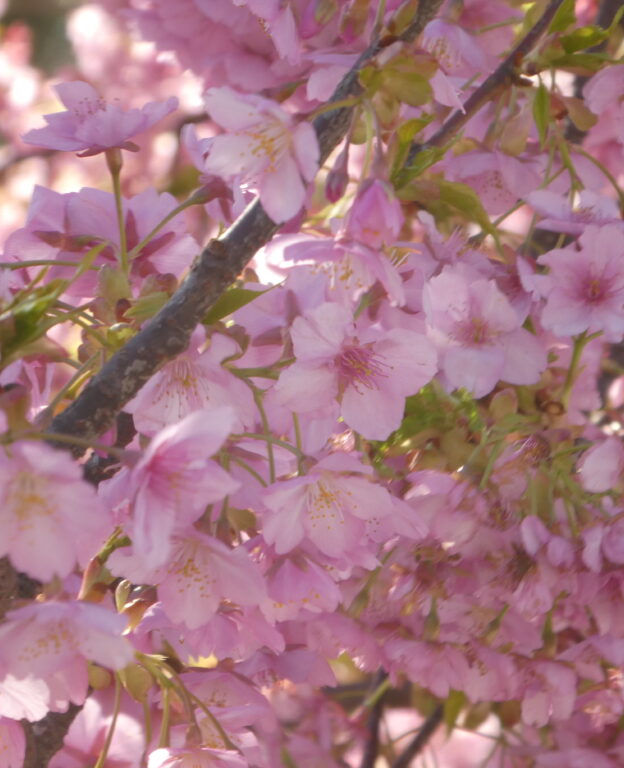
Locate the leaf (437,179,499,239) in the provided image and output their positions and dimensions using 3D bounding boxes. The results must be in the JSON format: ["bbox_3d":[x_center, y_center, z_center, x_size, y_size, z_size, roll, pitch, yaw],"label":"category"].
[{"bbox_3d":[0.038,-0.042,1.530,0.010,0.021,0.006,-24,-27,-56],"label":"leaf"}]

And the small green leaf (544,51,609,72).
[{"bbox_3d":[0.065,-0.080,1.570,0.017,0.007,0.004,3,-53,11],"label":"small green leaf"}]

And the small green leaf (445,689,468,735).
[{"bbox_3d":[0.039,0.089,1.720,0.006,0.013,0.004,0,-12,0],"label":"small green leaf"}]

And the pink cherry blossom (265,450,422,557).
[{"bbox_3d":[0.007,0.029,1.500,0.037,0.024,0.018,0,33,3],"label":"pink cherry blossom"}]

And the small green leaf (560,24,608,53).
[{"bbox_3d":[0.068,-0.086,1.580,0.013,0.008,0.005,-14,-55,11],"label":"small green leaf"}]

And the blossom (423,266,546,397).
[{"bbox_3d":[0.044,-0.013,1.600,0.031,0.033,0.017,0,3,0],"label":"blossom"}]

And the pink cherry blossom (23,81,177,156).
[{"bbox_3d":[-0.050,-0.063,1.500,0.036,0.016,0.031,-10,0,0],"label":"pink cherry blossom"}]

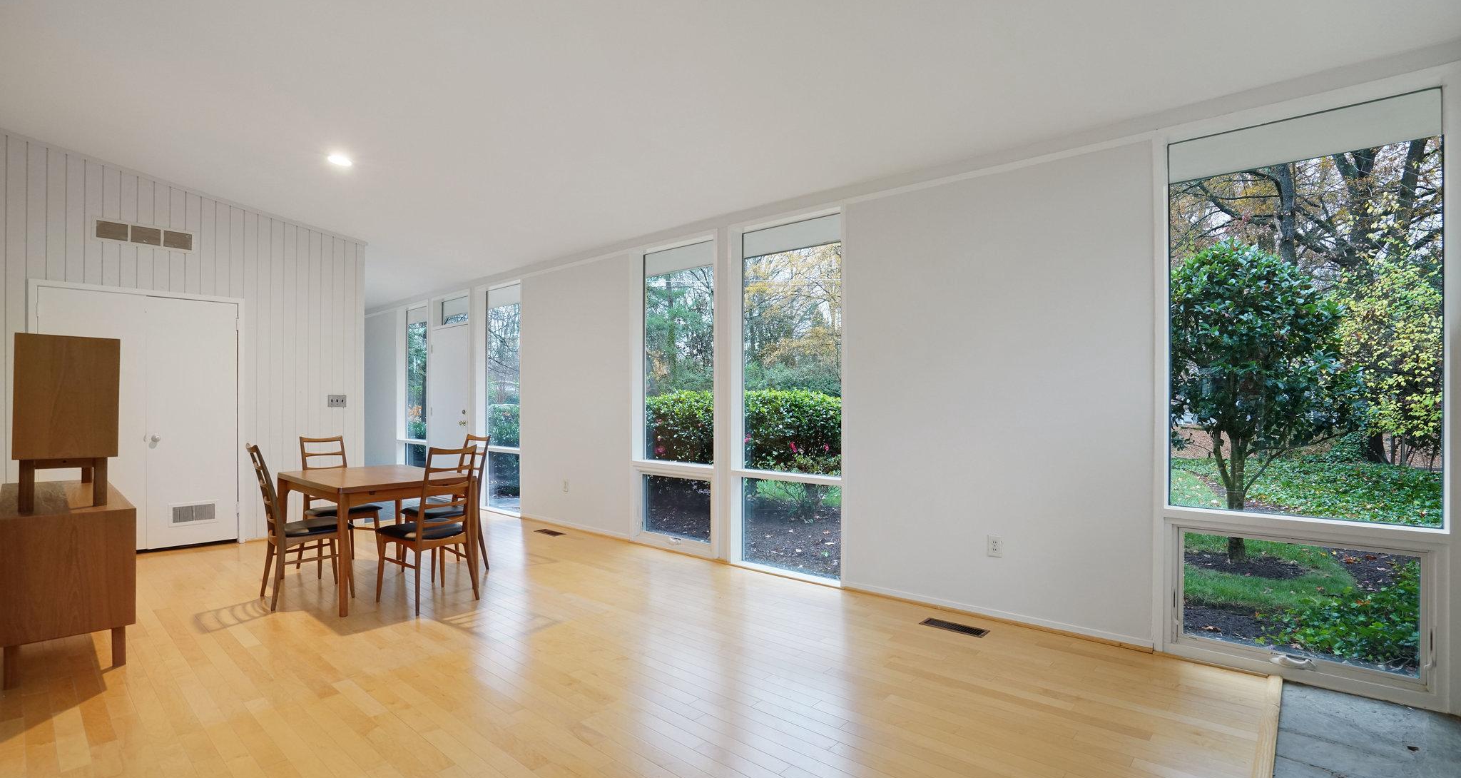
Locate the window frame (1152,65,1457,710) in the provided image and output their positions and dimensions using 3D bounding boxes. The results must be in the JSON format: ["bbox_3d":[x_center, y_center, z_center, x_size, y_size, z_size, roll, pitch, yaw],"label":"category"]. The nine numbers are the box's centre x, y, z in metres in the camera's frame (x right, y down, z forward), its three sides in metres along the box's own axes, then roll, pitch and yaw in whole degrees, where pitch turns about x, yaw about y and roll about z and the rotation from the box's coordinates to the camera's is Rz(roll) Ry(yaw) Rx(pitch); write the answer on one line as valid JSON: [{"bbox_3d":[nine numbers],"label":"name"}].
[{"bbox_3d":[2.502,0.027,2.912,0.935,2.460,0.140,0,0,40],"label":"window frame"}]

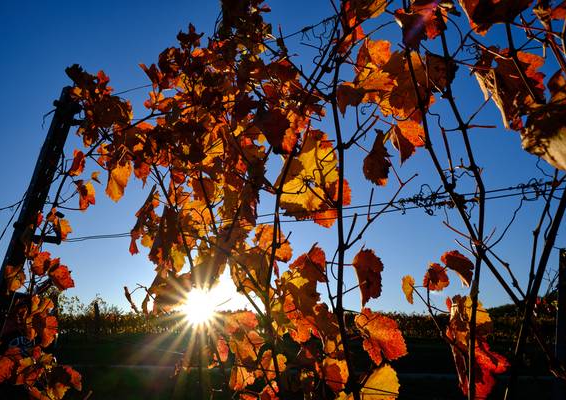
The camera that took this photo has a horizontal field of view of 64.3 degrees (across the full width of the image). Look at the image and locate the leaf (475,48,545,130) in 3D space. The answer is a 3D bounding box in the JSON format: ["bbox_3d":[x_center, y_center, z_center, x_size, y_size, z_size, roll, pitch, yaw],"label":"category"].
[{"bbox_3d":[0.453,-0.220,0.896,0.131,0.160,0.080,-4,-16,14],"label":"leaf"}]

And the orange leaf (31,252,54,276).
[{"bbox_3d":[-0.767,0.206,1.435,0.070,0.075,0.045,8,-17,-27],"label":"orange leaf"}]

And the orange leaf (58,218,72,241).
[{"bbox_3d":[-0.699,0.094,1.438,0.045,0.070,0.025,3,-15,-13],"label":"orange leaf"}]

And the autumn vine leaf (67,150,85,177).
[{"bbox_3d":[-0.650,-0.118,1.417,0.048,0.086,0.035,19,-15,-12],"label":"autumn vine leaf"}]

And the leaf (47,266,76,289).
[{"bbox_3d":[-0.711,0.249,1.444,0.090,0.083,0.035,3,-15,-13],"label":"leaf"}]

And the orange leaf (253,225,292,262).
[{"bbox_3d":[-0.024,0.110,1.135,0.101,0.096,0.035,0,-15,-1],"label":"orange leaf"}]

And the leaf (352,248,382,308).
[{"bbox_3d":[0.181,0.166,0.963,0.062,0.122,0.050,2,-15,-9],"label":"leaf"}]

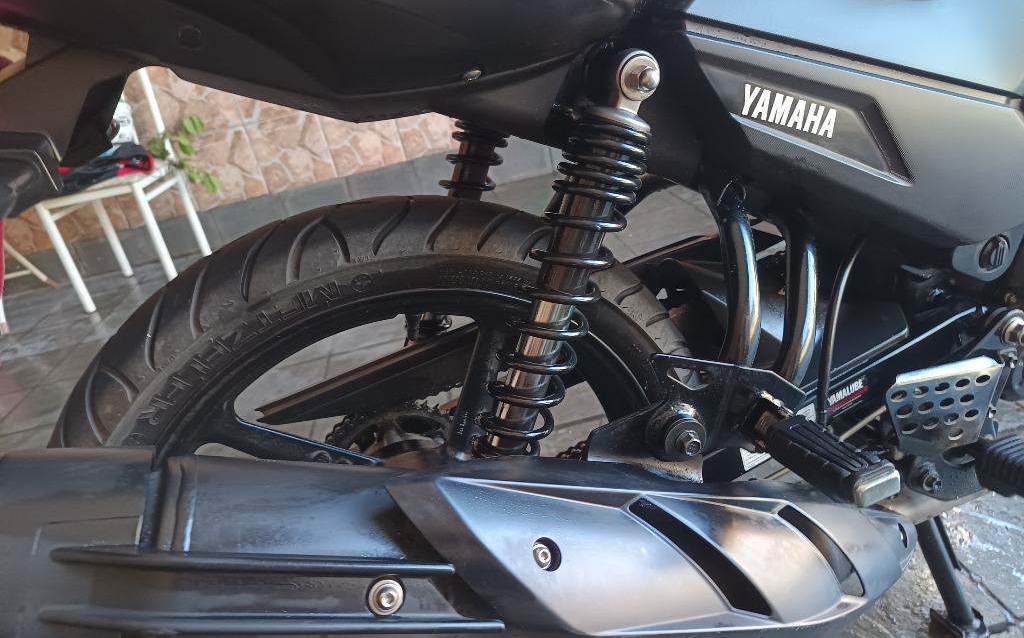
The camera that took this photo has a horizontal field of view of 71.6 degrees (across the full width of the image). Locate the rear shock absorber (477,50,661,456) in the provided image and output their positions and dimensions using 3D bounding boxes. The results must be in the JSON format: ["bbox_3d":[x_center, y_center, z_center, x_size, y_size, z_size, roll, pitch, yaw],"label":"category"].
[{"bbox_3d":[0.027,-0.003,0.493,0.058,0.365,0.058,12,16,-23],"label":"rear shock absorber"}]

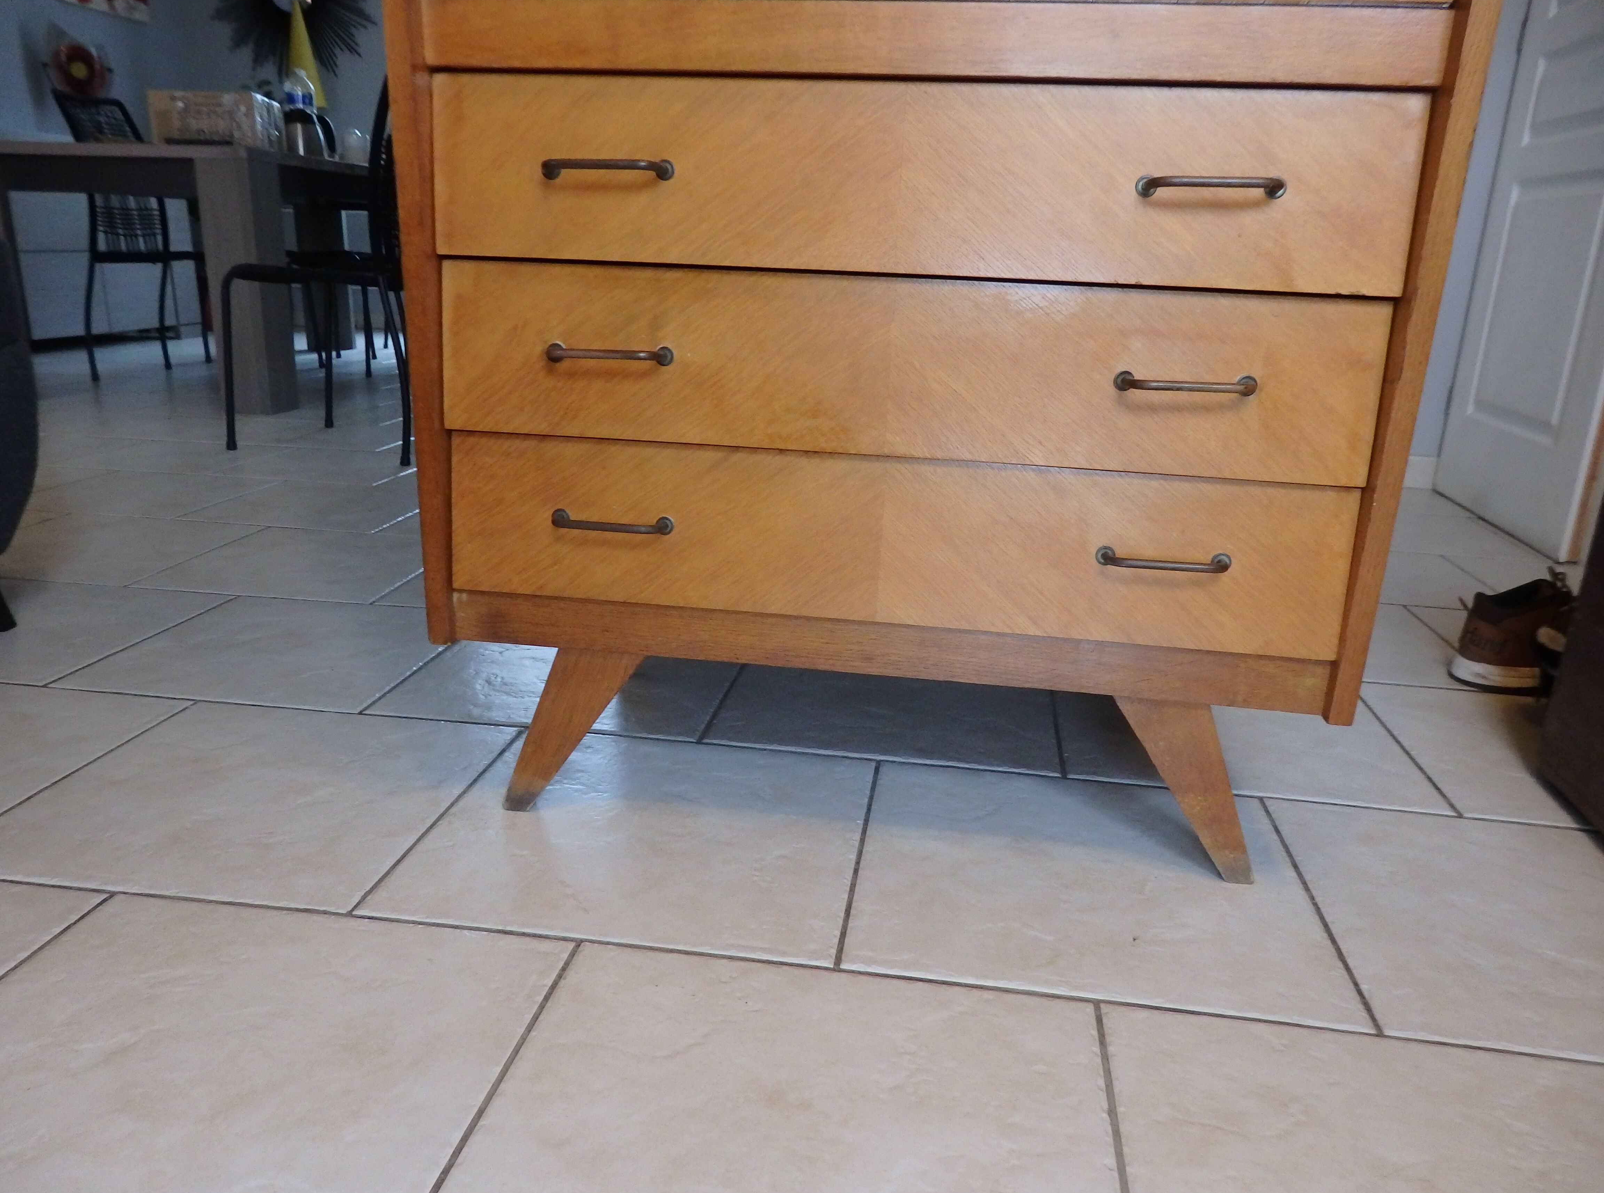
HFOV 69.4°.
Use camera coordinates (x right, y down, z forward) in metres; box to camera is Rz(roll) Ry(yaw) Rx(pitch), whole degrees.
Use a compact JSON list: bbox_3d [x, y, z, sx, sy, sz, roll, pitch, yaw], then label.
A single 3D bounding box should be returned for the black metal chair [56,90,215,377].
[{"bbox_3d":[-2.252,-1.265,4.147,0.550,0.950,0.450,4,17,7],"label":"black metal chair"}]

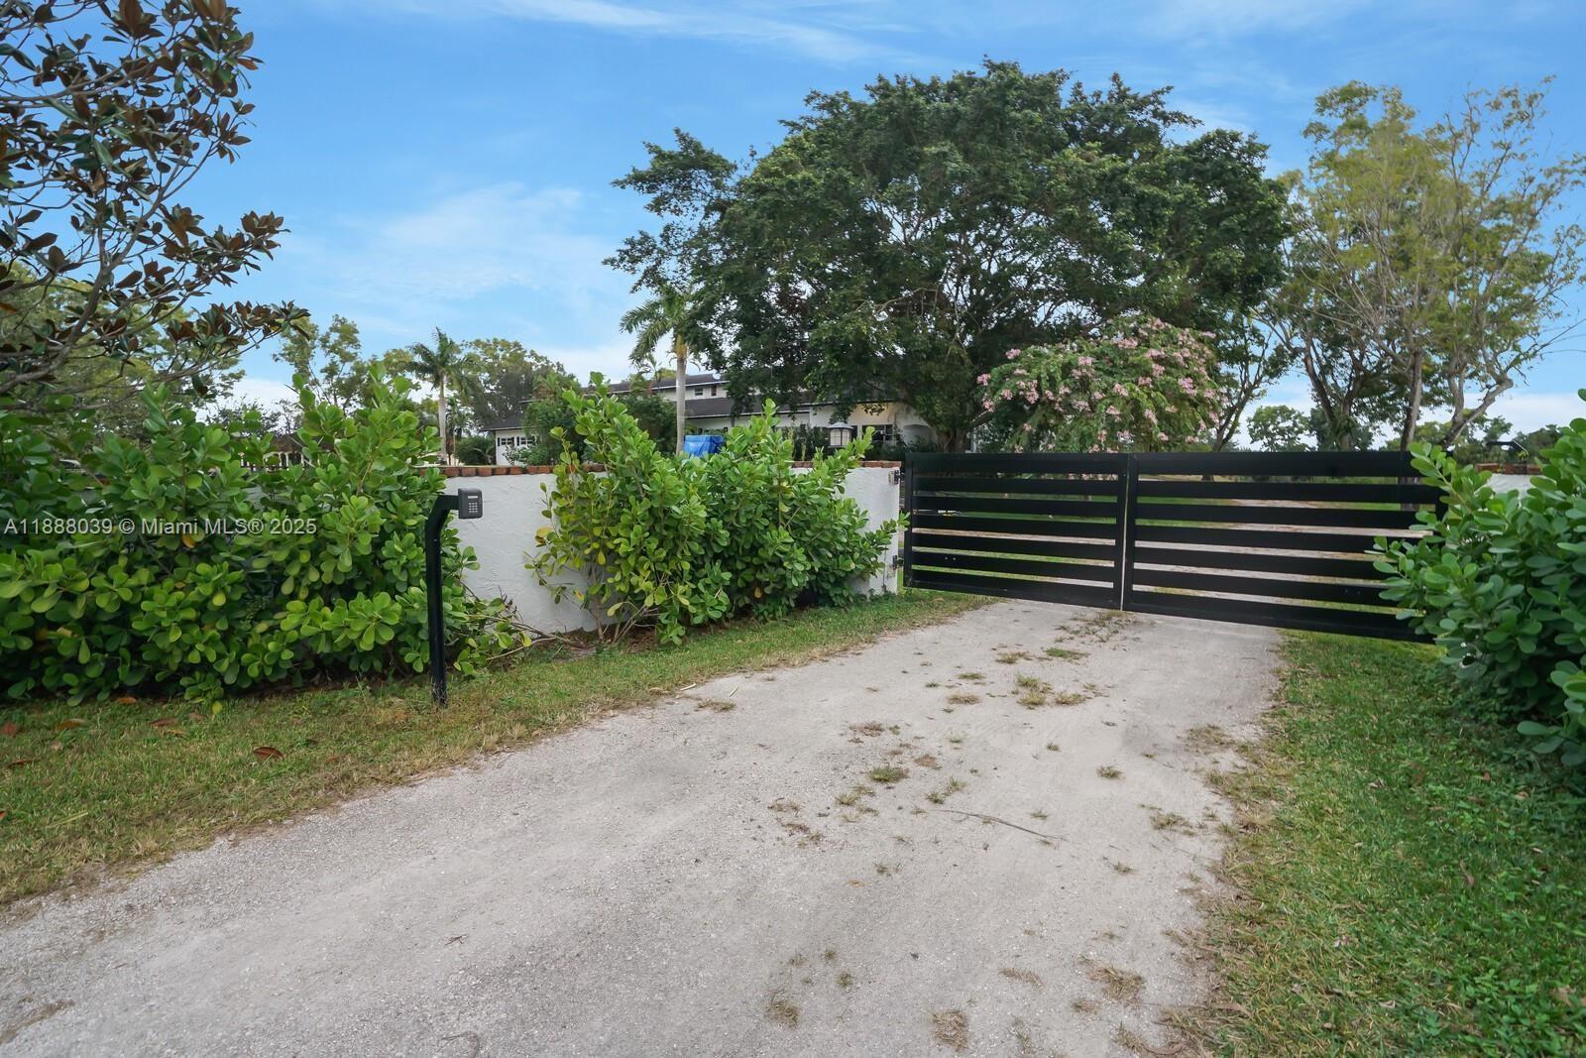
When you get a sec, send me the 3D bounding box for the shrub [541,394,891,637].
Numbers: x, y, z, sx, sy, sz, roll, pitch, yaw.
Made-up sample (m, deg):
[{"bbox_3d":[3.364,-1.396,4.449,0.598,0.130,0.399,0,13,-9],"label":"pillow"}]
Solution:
[{"bbox_3d":[-0.409,-0.128,5.108,2.814,1.760,1.023,-3,7,-27],"label":"shrub"}]

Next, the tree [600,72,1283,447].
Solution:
[{"bbox_3d":[4.717,-7.609,21.297,19.500,12.800,17.500,1,6,12],"label":"tree"}]

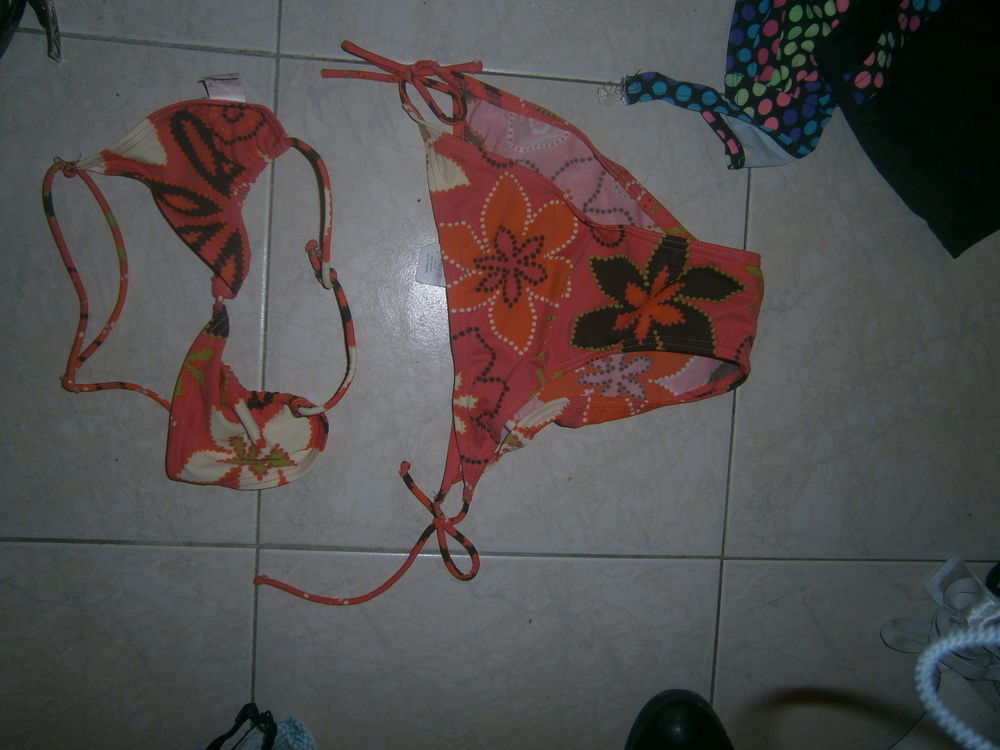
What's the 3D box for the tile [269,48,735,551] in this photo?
[{"bbox_3d":[0.006,-0.040,0.531,0.330,0.009,0.330,3,93,-5],"label":"tile"}]

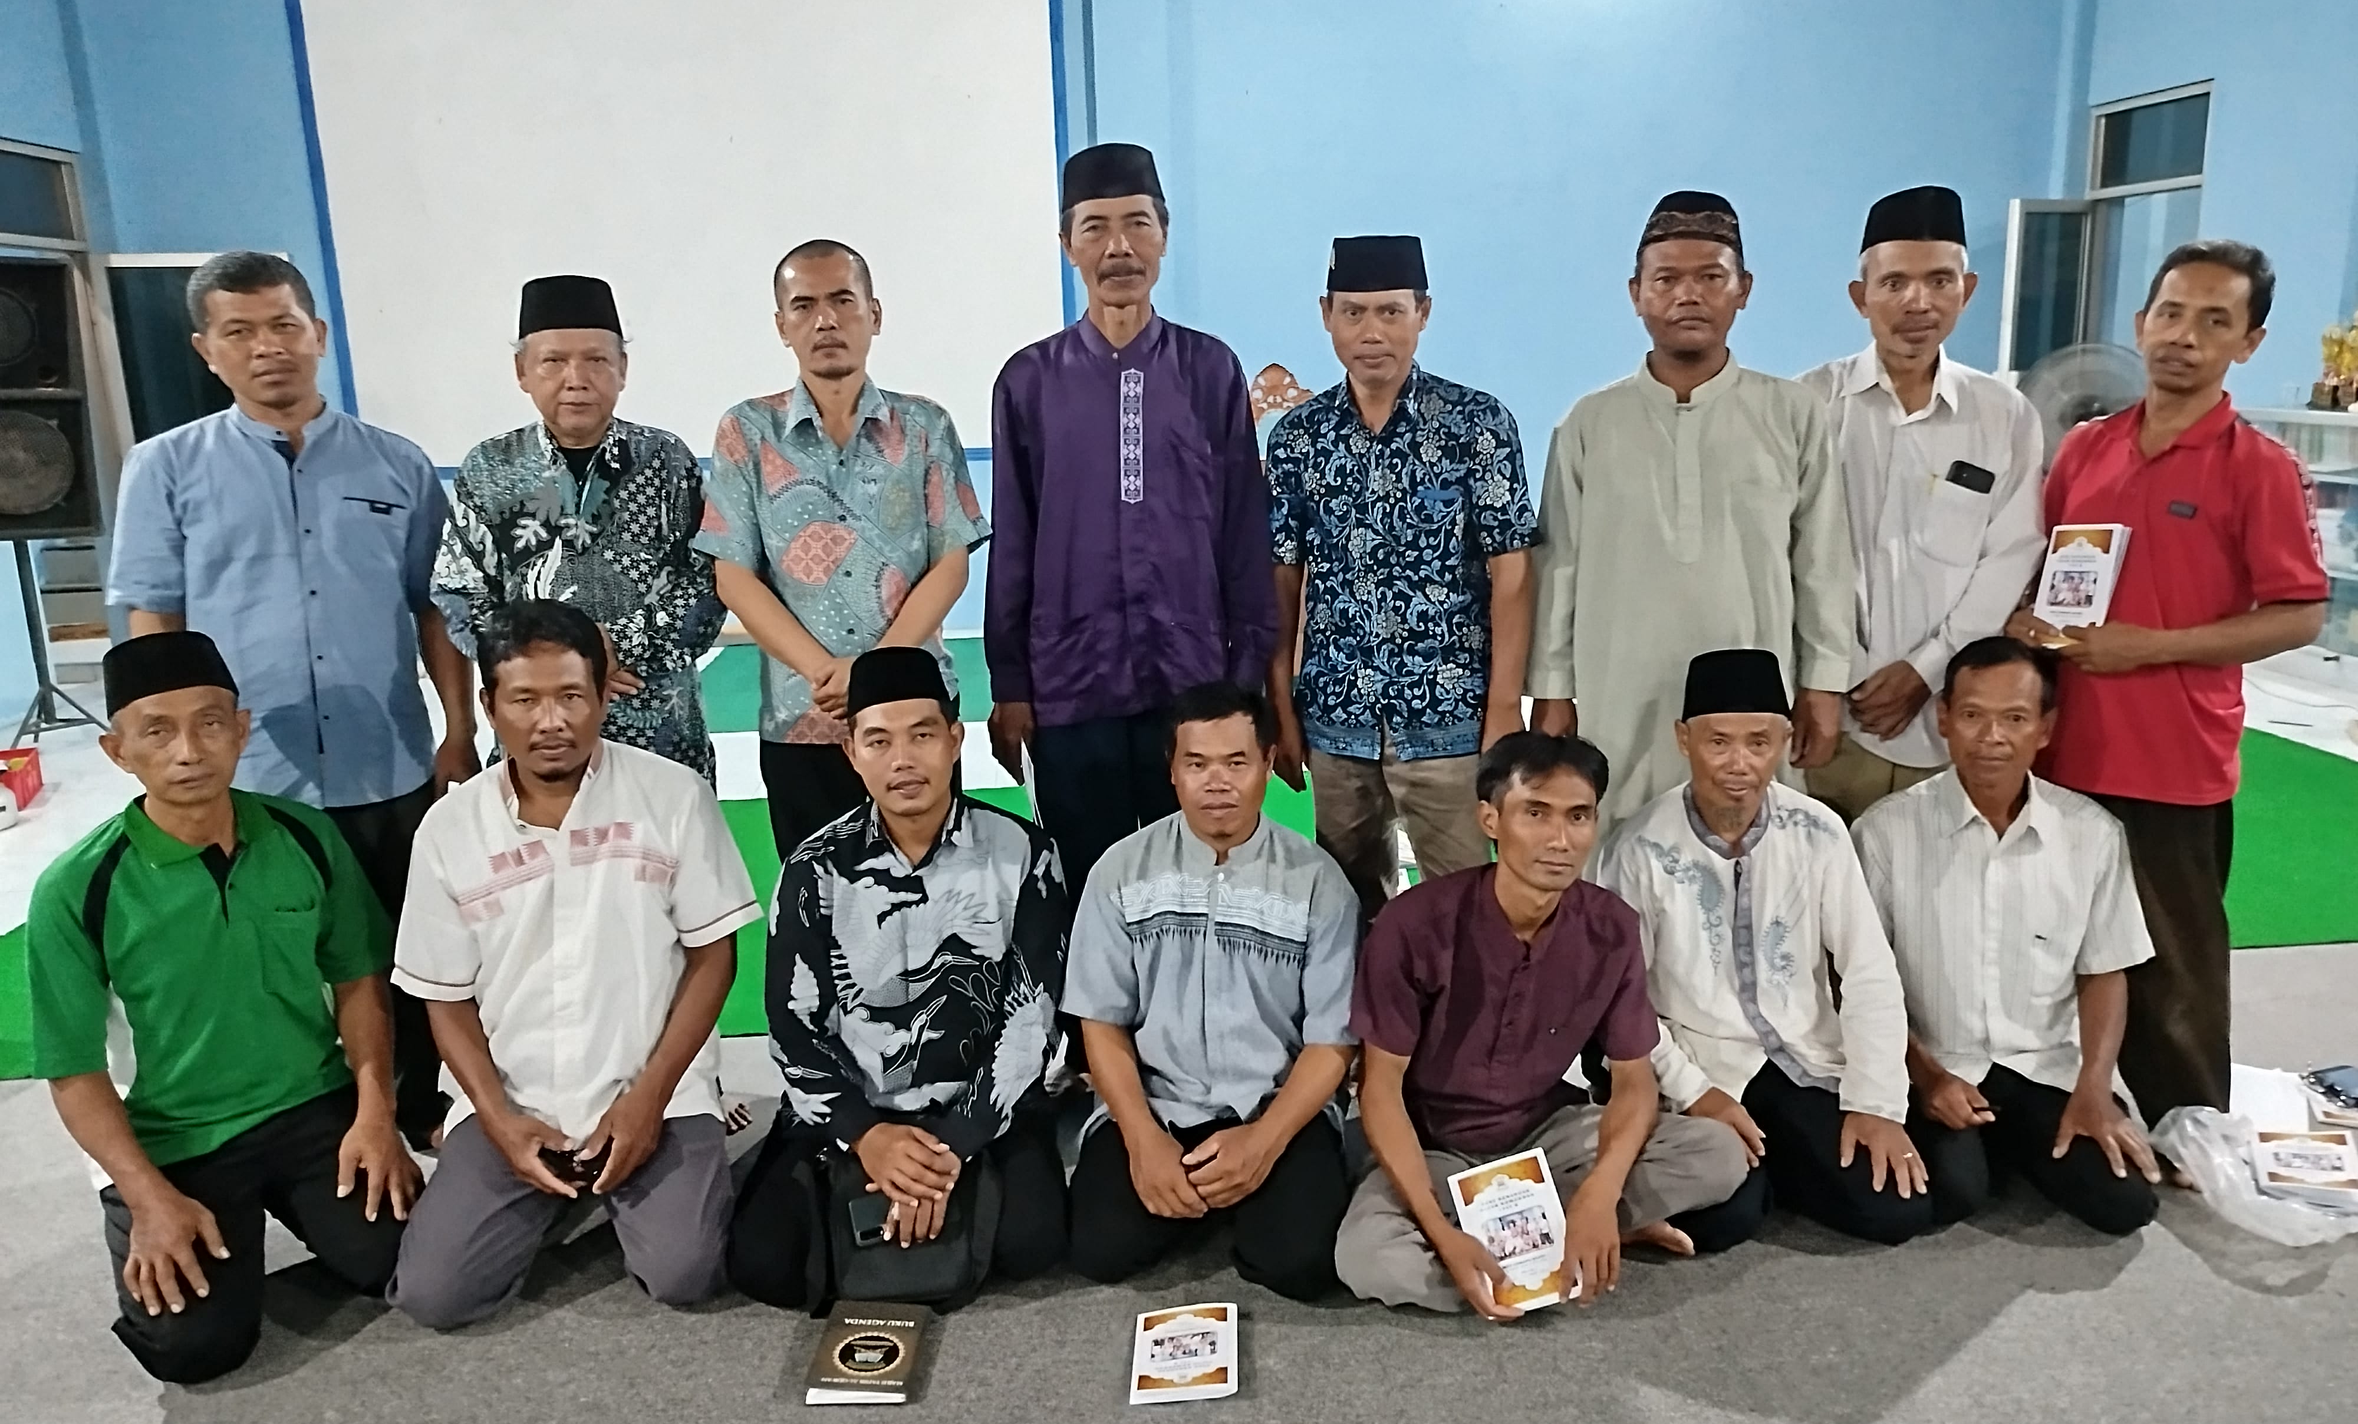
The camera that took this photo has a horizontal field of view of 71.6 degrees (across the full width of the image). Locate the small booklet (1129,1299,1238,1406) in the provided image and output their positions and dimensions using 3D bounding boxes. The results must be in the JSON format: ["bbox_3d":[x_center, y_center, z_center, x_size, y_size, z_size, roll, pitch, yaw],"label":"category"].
[{"bbox_3d":[0.012,0.938,2.385,0.150,0.014,0.215,-1,13,2],"label":"small booklet"}]

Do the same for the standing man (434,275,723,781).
[{"bbox_3d":[-1.078,0.005,3.079,0.530,1.600,0.340,-5,13,-12],"label":"standing man"}]

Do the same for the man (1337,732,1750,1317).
[{"bbox_3d":[0.558,0.434,2.675,0.640,0.840,0.600,-2,13,0],"label":"man"}]

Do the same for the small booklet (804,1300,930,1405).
[{"bbox_3d":[-0.453,0.943,2.407,0.148,0.022,0.210,0,13,6],"label":"small booklet"}]

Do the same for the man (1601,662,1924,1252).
[{"bbox_3d":[0.942,0.347,2.820,0.500,0.920,0.620,0,13,8],"label":"man"}]

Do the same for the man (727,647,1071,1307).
[{"bbox_3d":[-0.453,0.371,2.721,0.540,0.993,0.640,-3,13,-3],"label":"man"}]

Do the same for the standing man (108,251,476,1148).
[{"bbox_3d":[-1.601,0.001,3.017,0.550,1.652,0.300,-8,15,-25],"label":"standing man"}]

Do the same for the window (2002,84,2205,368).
[{"bbox_3d":[4.323,-2.266,7.869,0.680,1.340,0.880,-3,13,-4],"label":"window"}]

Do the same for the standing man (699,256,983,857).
[{"bbox_3d":[-0.612,-0.049,3.115,0.520,1.643,0.310,-4,13,-11],"label":"standing man"}]

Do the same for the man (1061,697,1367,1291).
[{"bbox_3d":[0.058,0.395,2.720,0.490,0.916,0.640,-1,13,6],"label":"man"}]

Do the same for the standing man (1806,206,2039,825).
[{"bbox_3d":[1.270,-0.071,2.939,0.470,1.660,0.320,2,14,18],"label":"standing man"}]

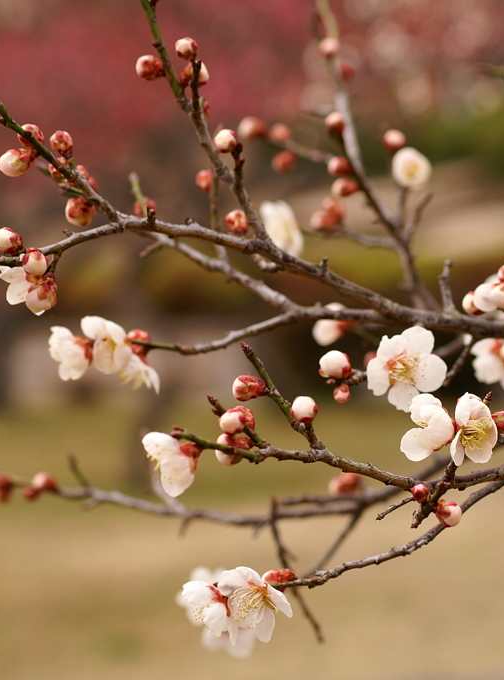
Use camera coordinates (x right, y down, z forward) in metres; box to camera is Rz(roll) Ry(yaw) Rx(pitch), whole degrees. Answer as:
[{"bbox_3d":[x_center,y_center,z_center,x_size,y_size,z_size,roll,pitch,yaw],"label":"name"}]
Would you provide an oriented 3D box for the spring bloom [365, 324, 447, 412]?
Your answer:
[{"bbox_3d":[0.049,0.009,0.680,0.025,0.025,0.014,-1,5,-22],"label":"spring bloom"}]

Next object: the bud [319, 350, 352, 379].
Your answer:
[{"bbox_3d":[0.027,0.008,0.680,0.010,0.009,0.009,45,0,-31],"label":"bud"}]

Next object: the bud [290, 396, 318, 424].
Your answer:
[{"bbox_3d":[0.017,0.023,0.690,0.008,0.009,0.008,-9,47,0],"label":"bud"}]

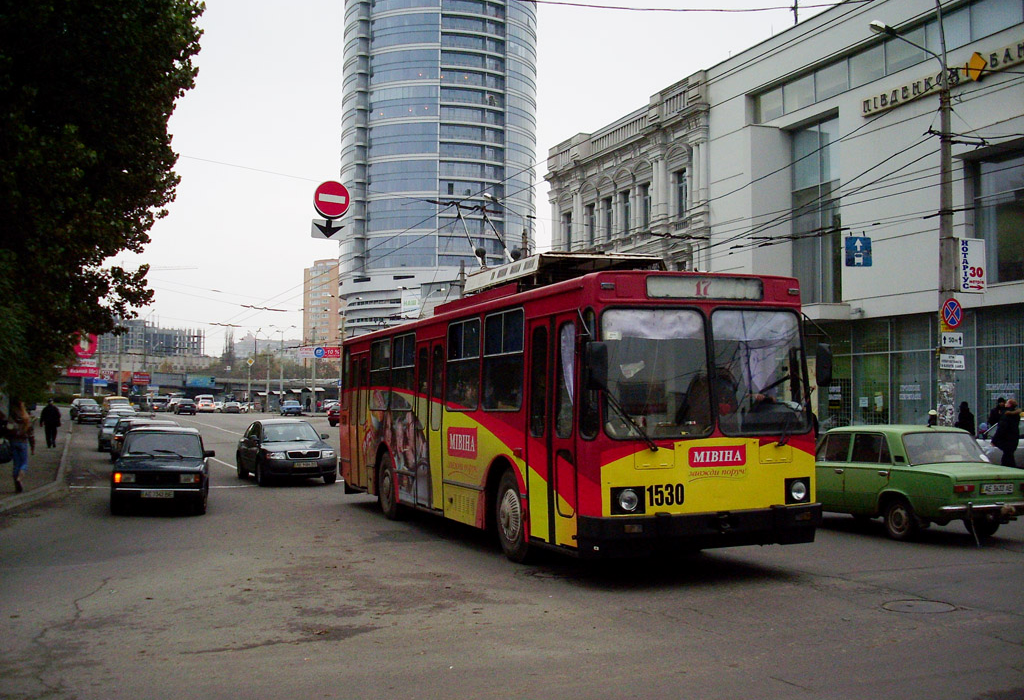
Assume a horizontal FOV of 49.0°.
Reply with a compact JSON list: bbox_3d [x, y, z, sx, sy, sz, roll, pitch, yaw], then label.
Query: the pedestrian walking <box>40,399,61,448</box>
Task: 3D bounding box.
[{"bbox_3d":[-16.433,2.615,40.000,0.620,1.750,0.400,1,-3,-21],"label":"pedestrian walking"}]

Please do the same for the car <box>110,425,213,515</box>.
[{"bbox_3d":[-6.360,2.130,20.521,1.620,1.440,4.130,1,-3,-15],"label":"car"}]

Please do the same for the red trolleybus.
[{"bbox_3d":[-0.036,0.812,16.069,2.540,3.460,11.301,1,-3,-21],"label":"red trolleybus"}]

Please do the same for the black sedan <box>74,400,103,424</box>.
[{"bbox_3d":[-27.587,3.994,73.000,1.700,1.550,4.300,2,-3,-27],"label":"black sedan"}]

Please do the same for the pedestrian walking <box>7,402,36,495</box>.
[{"bbox_3d":[-9.005,1.752,20.640,0.550,1.720,0.500,1,-3,-20],"label":"pedestrian walking"}]

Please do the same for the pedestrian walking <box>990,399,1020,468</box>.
[{"bbox_3d":[10.108,1.862,23.000,0.520,1.690,0.520,-1,-3,31],"label":"pedestrian walking"}]

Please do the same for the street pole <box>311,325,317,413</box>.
[{"bbox_3d":[-20.806,2.015,118.000,0.360,9.100,0.360,1,-3,-21],"label":"street pole"}]

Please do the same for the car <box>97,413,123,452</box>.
[{"bbox_3d":[-15.487,3.245,44.304,1.670,1.430,4.200,1,-3,-20],"label":"car"}]

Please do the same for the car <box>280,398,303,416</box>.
[{"bbox_3d":[-21.074,5.568,107.000,1.610,1.440,4.070,1,-3,-21],"label":"car"}]

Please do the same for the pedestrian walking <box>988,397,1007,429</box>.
[{"bbox_3d":[11.359,1.965,26.300,0.520,1.750,0.380,2,-3,-27],"label":"pedestrian walking"}]

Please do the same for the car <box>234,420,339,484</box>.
[{"bbox_3d":[-5.478,2.371,26.900,1.770,1.460,4.680,1,-3,-20],"label":"car"}]

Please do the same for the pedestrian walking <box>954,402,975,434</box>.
[{"bbox_3d":[10.893,2.102,27.000,0.450,1.720,0.520,-1,-3,28],"label":"pedestrian walking"}]

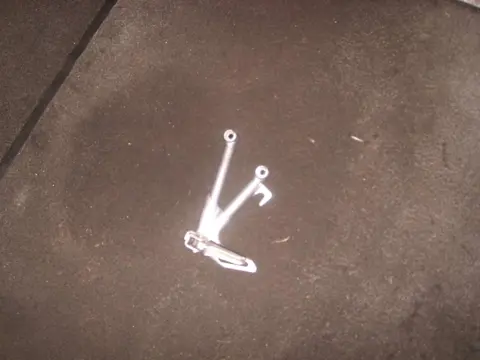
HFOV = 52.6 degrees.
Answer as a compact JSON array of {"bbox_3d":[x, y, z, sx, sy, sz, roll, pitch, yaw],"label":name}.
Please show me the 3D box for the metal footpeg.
[{"bbox_3d":[0.001,0.034,0.870,0.140,0.050,0.248,18,71,6],"label":"metal footpeg"}]

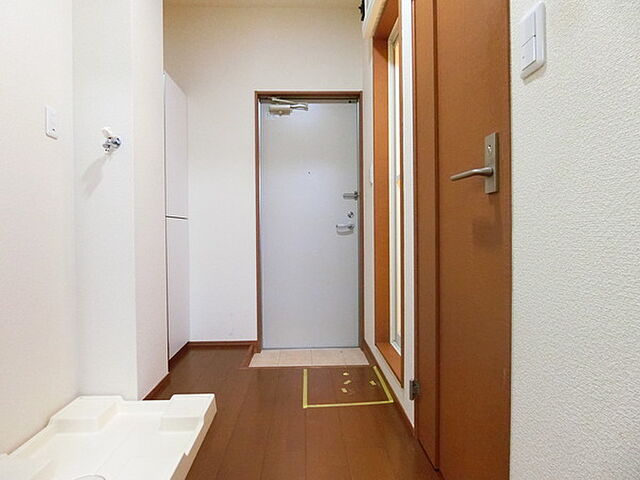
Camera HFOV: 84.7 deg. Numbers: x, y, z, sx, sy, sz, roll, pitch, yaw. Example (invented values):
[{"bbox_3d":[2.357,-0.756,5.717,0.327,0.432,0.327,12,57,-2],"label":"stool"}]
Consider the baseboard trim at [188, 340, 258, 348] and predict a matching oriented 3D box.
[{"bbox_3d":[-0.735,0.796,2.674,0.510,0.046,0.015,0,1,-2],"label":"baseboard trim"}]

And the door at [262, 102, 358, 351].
[{"bbox_3d":[-0.072,-0.136,2.737,0.825,1.987,0.110,0,1,-2],"label":"door"}]

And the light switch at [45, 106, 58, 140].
[{"bbox_3d":[-1.124,-0.493,1.486,0.011,0.119,0.071,0,1,-2],"label":"light switch"}]

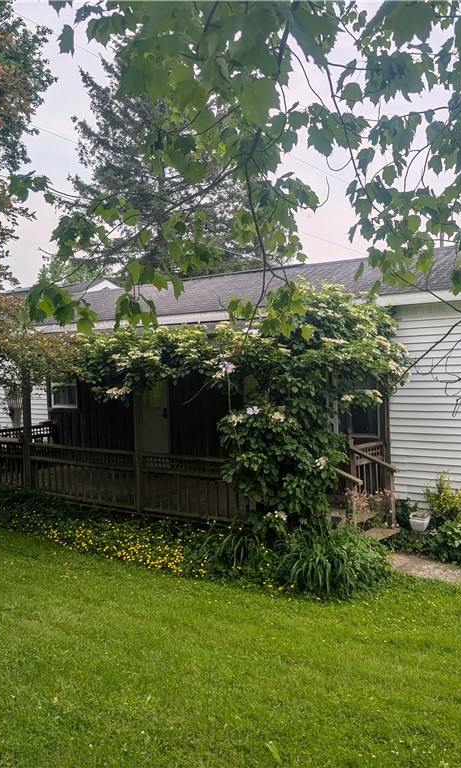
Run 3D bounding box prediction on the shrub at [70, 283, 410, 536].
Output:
[{"bbox_3d":[-0.238,0.511,9.117,4.450,2.950,2.150,-1,2,39],"label":"shrub"}]

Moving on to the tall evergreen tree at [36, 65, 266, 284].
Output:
[{"bbox_3d":[-3.041,-6.211,29.706,9.300,17.500,9.300,-2,2,-5],"label":"tall evergreen tree"}]

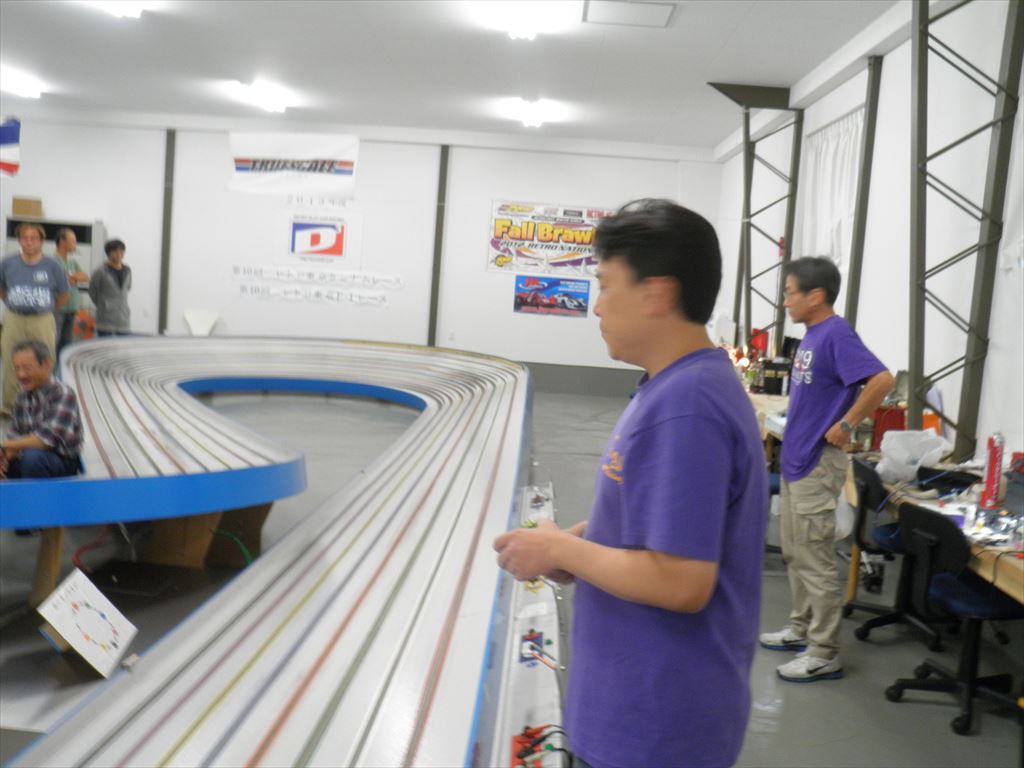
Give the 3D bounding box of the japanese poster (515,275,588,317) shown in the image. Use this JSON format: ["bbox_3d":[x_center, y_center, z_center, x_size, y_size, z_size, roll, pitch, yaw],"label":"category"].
[{"bbox_3d":[0.638,-1.383,15.961,1.170,0.585,0.020,4,5,1],"label":"japanese poster"}]

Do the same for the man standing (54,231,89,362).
[{"bbox_3d":[-4.555,-0.688,10.250,0.420,1.770,0.520,6,5,21],"label":"man standing"}]

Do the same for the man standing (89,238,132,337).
[{"bbox_3d":[-4.179,-0.616,10.451,0.350,1.760,0.520,8,6,40],"label":"man standing"}]

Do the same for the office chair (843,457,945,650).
[{"bbox_3d":[1.901,0.793,4.802,0.580,0.810,0.570,3,5,-5],"label":"office chair"}]

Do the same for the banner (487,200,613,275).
[{"bbox_3d":[0.724,-2.260,15.886,2.150,1.102,0.030,4,5,1],"label":"banner"}]

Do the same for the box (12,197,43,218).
[{"bbox_3d":[-7.100,-2.597,14.747,0.440,0.310,0.350,4,5,1],"label":"box"}]

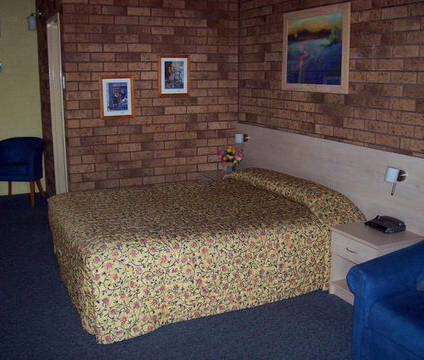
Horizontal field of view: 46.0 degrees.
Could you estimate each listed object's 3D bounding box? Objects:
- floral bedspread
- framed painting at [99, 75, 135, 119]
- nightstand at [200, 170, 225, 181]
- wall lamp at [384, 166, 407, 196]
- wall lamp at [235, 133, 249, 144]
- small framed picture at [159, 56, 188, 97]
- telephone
[{"bbox_3d":[-0.105,0.373,3.957,2.080,0.680,1.610,-6,14,-26],"label":"floral bedspread"},{"bbox_3d":[-0.903,-0.790,4.761,0.333,0.405,0.028,-6,14,-26],"label":"framed painting"},{"bbox_3d":[0.166,0.176,5.134,0.420,0.460,0.440,-5,13,-25],"label":"nightstand"},{"bbox_3d":[1.230,0.006,3.358,0.135,0.200,0.090,-6,14,-26],"label":"wall lamp"},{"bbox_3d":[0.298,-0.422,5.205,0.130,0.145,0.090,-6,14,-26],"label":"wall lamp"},{"bbox_3d":[-0.372,-1.042,4.973,0.333,0.403,0.028,-6,14,-26],"label":"small framed picture"},{"bbox_3d":[1.195,0.297,3.436,0.165,0.066,0.245,-6,14,-26],"label":"telephone"}]

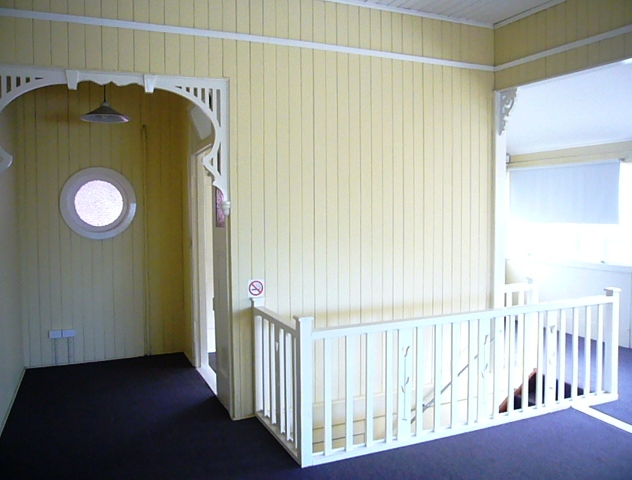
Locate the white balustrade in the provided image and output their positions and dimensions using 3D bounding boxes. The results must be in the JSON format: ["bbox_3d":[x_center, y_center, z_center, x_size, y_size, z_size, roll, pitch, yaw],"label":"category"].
[{"bbox_3d":[1.028,0.872,4.135,2.838,0.932,0.916,-2,5,-24],"label":"white balustrade"}]

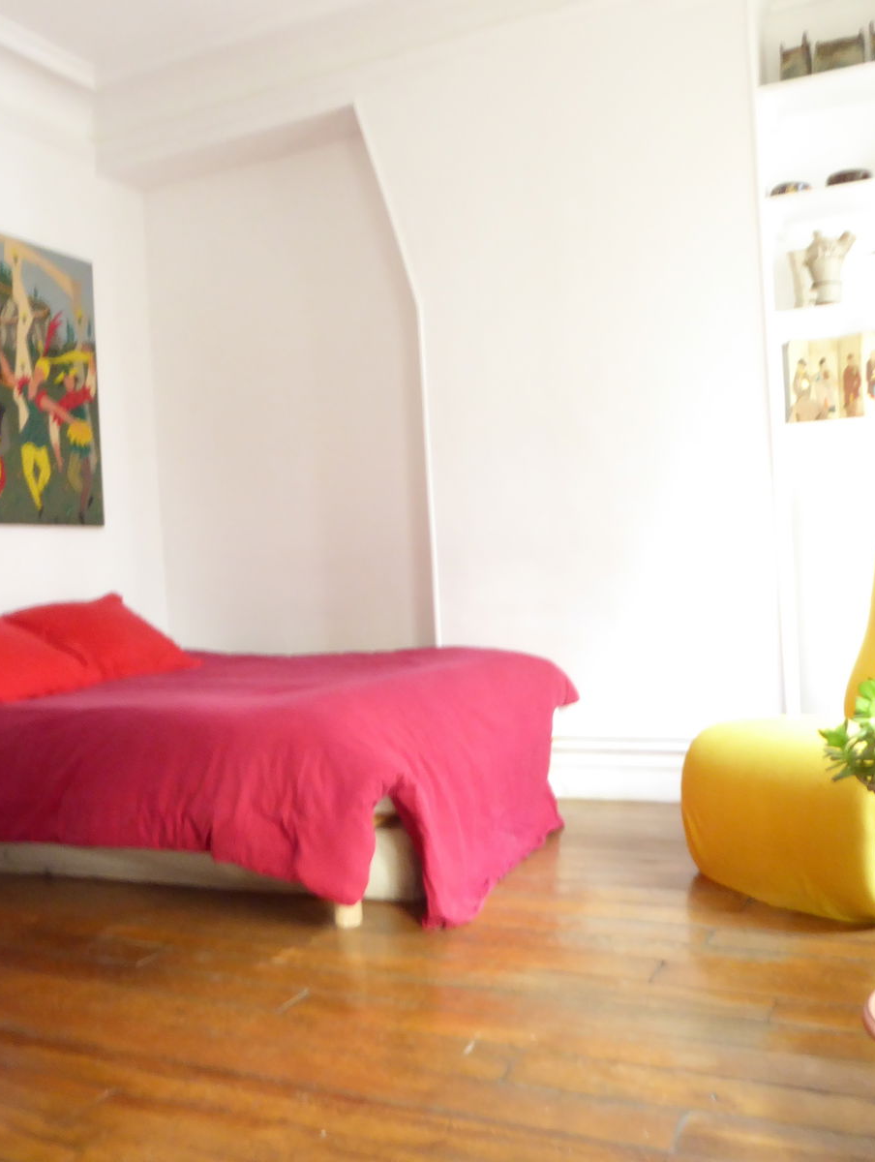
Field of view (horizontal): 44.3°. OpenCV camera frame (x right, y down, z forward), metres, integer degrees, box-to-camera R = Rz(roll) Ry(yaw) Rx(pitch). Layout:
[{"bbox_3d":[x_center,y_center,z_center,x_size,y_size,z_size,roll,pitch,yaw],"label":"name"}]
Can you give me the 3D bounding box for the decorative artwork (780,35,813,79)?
[{"bbox_3d":[1.185,-1.710,3.540,0.102,0.145,0.043,-2,1,25],"label":"decorative artwork"}]

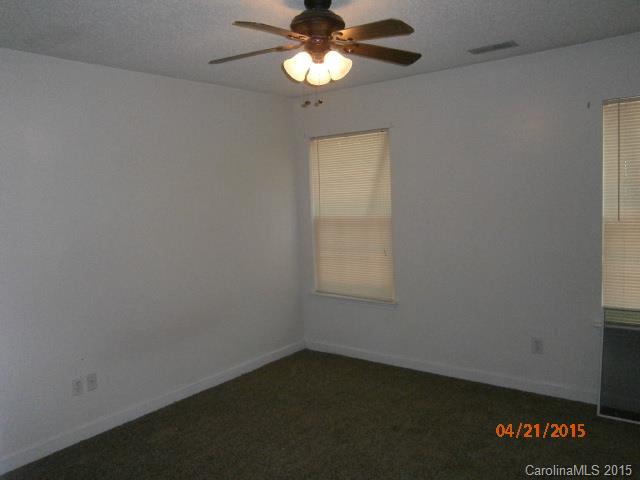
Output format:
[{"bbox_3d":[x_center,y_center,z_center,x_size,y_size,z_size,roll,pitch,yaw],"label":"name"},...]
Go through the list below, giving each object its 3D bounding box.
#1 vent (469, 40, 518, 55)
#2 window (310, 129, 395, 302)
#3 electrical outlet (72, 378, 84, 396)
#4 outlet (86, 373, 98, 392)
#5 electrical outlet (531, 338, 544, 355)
[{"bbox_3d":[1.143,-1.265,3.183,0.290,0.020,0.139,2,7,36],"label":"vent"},{"bbox_3d":[0.279,-0.203,4.400,0.883,1.505,0.100,2,7,36],"label":"window"},{"bbox_3d":[-1.571,0.959,3.128,0.012,0.113,0.073,2,7,40],"label":"electrical outlet"},{"bbox_3d":[-1.512,0.949,3.199,0.012,0.113,0.073,2,7,40],"label":"outlet"},{"bbox_3d":[1.597,0.784,3.532,0.073,0.113,0.012,2,7,36],"label":"electrical outlet"}]

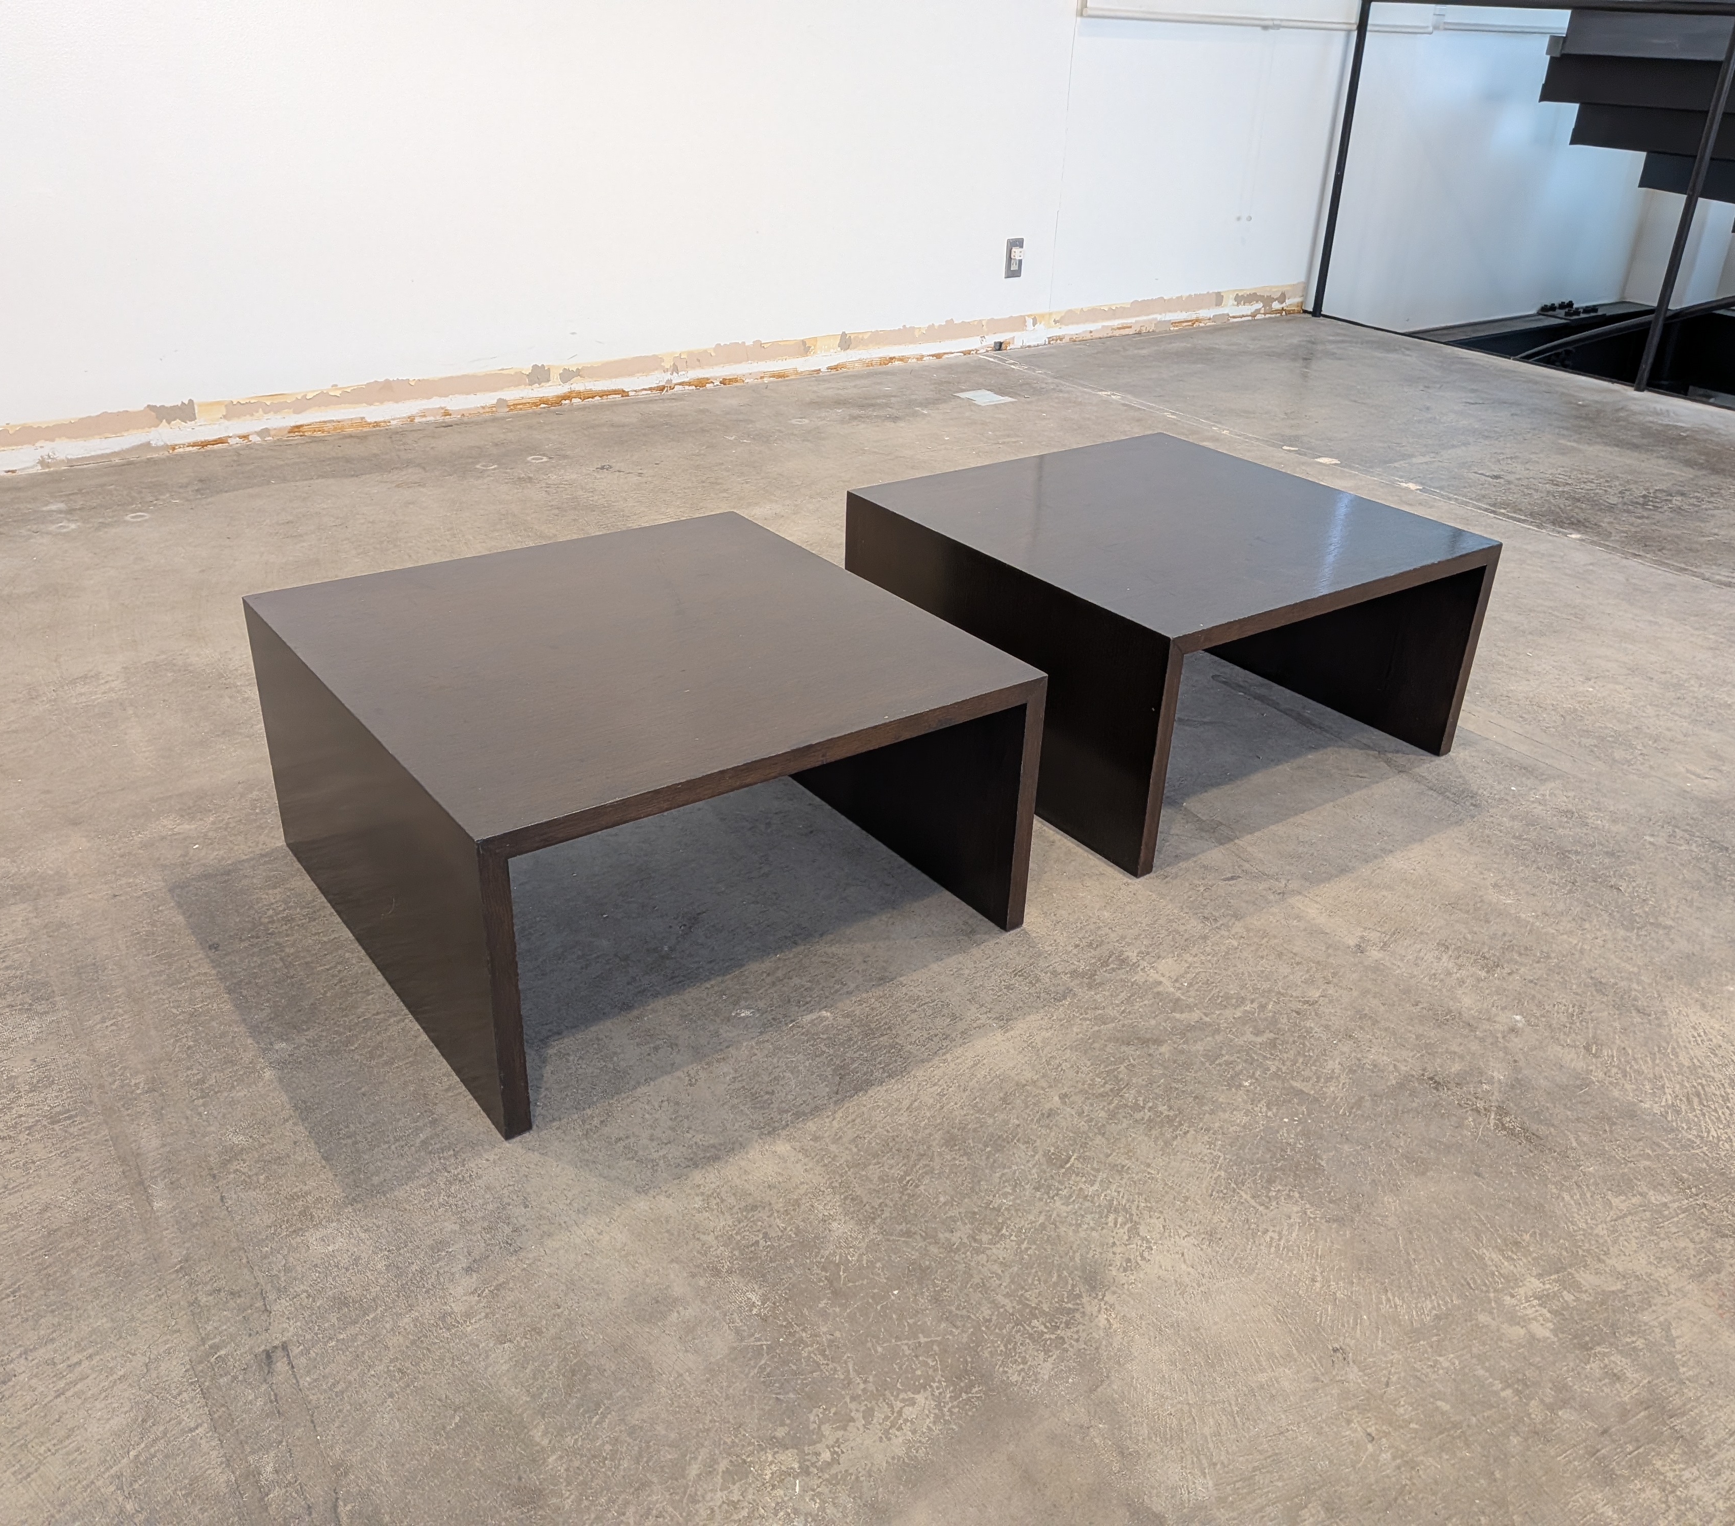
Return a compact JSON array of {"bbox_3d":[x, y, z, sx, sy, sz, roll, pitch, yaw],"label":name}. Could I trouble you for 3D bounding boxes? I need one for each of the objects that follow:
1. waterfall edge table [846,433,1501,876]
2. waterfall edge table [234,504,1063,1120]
[{"bbox_3d":[0.403,-0.198,1.999,0.622,0.311,0.620,-17,33,-32],"label":"waterfall edge table"},{"bbox_3d":[-0.251,0.001,1.568,0.622,0.311,0.620,-18,34,-33],"label":"waterfall edge table"}]

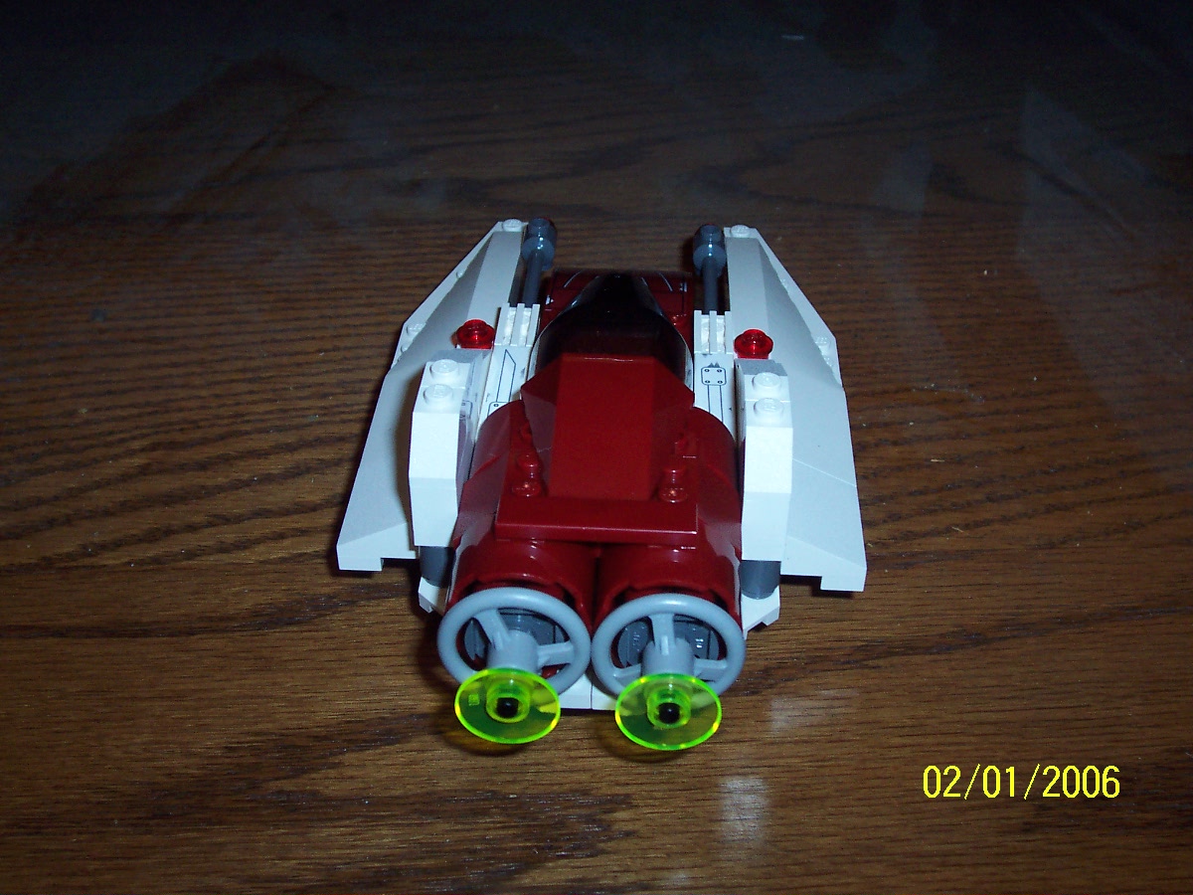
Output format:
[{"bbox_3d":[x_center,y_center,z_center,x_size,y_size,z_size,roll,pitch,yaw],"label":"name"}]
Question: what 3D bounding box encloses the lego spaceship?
[{"bbox_3d":[0.003,-0.010,0.313,0.096,0.049,0.178,2,35,2],"label":"lego spaceship"}]

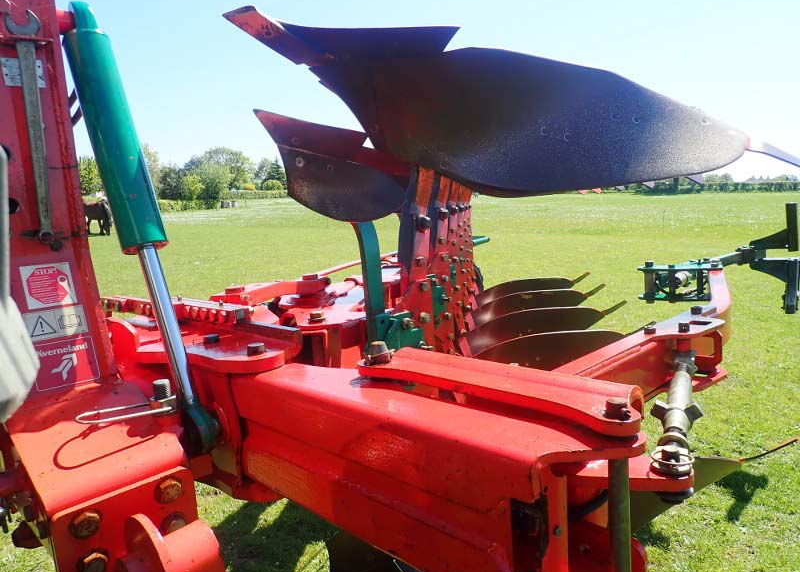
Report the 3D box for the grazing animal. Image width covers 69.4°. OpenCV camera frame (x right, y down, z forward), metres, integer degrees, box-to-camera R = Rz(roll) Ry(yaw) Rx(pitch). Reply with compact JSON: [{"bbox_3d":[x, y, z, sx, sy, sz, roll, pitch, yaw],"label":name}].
[{"bbox_3d":[-12.666,-2.822,23.800,1.950,1.400,0.500,2,10,20],"label":"grazing animal"}]

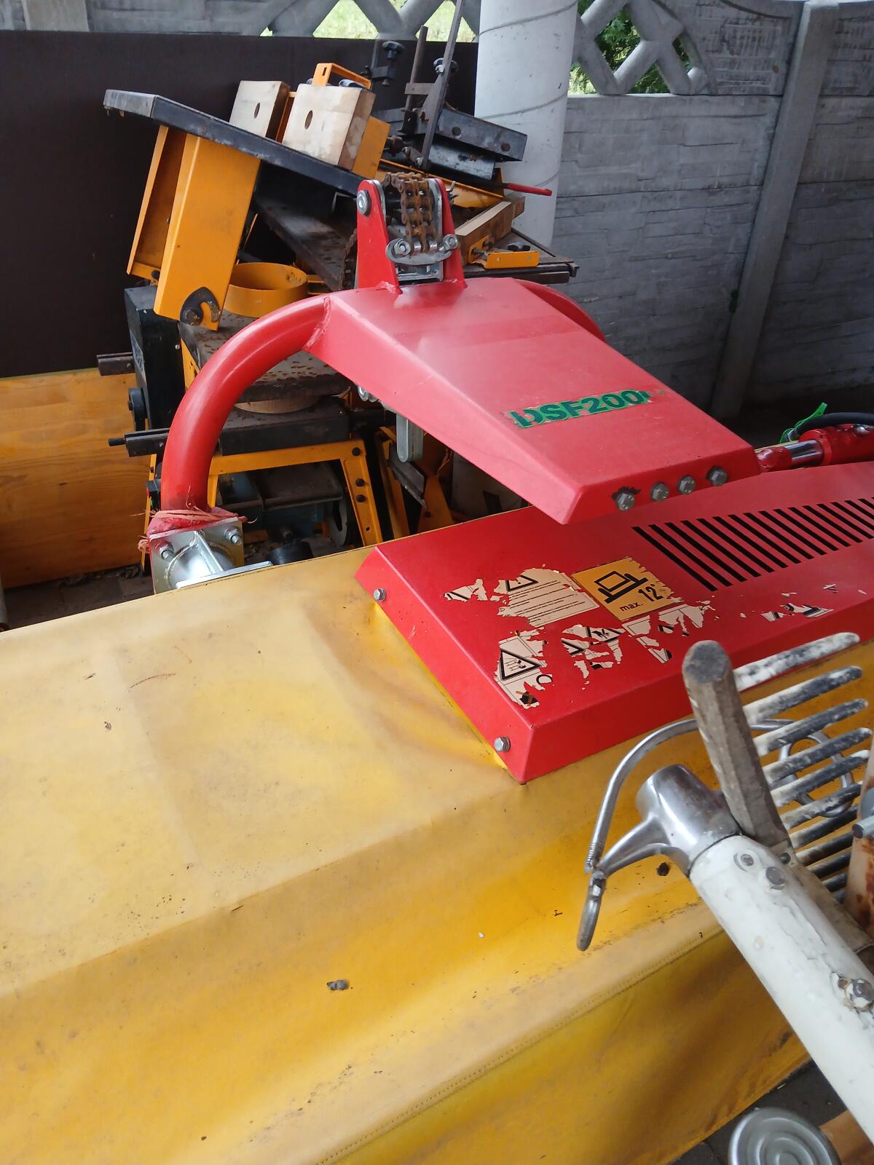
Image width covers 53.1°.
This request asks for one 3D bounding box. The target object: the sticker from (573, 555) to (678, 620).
[{"bbox_3d":[0.240,0.006,1.107,0.104,0.004,0.102,-14,43,-30],"label":"sticker"}]

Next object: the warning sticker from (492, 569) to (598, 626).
[{"bbox_3d":[0.123,0.016,1.065,0.127,0.004,0.097,-14,43,-30],"label":"warning sticker"}]

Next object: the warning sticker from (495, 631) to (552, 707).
[{"bbox_3d":[0.095,0.093,0.956,0.078,0.004,0.103,-14,43,-30],"label":"warning sticker"}]

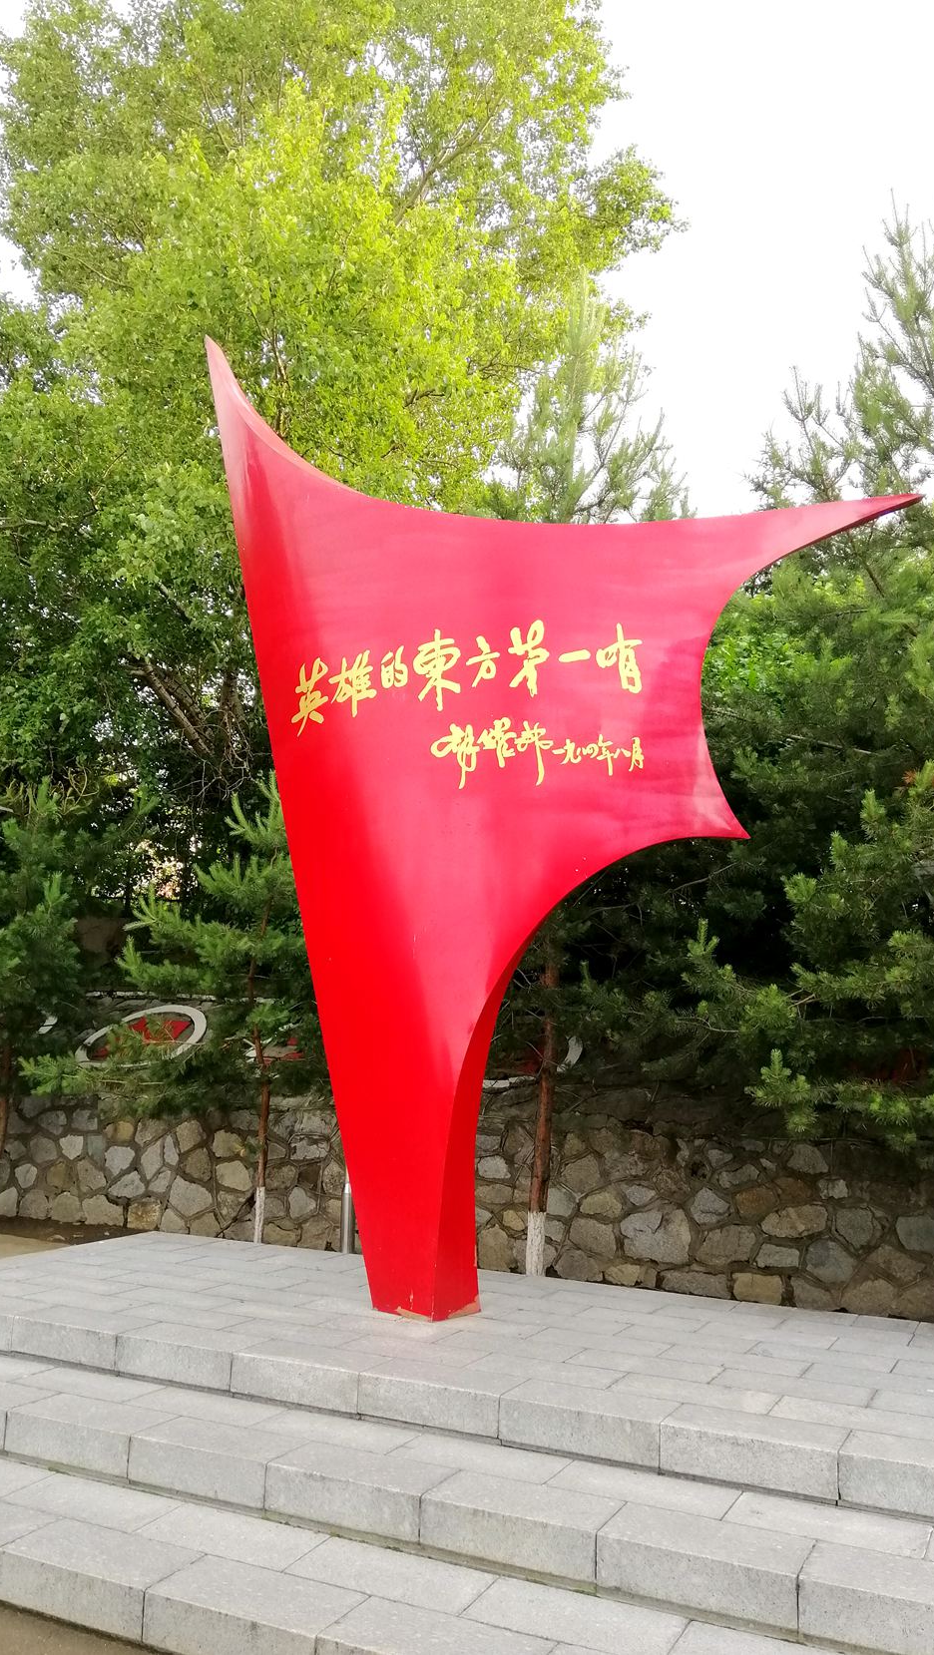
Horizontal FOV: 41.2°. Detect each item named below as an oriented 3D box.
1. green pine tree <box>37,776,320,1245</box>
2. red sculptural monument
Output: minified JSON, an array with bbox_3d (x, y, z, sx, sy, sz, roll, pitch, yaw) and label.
[{"bbox_3d":[-1.338,1.131,7.693,2.052,2.948,1.890,-3,-11,26],"label":"green pine tree"},{"bbox_3d":[0.085,-0.429,5.828,3.861,5.135,0.800,-3,-11,26],"label":"red sculptural monument"}]

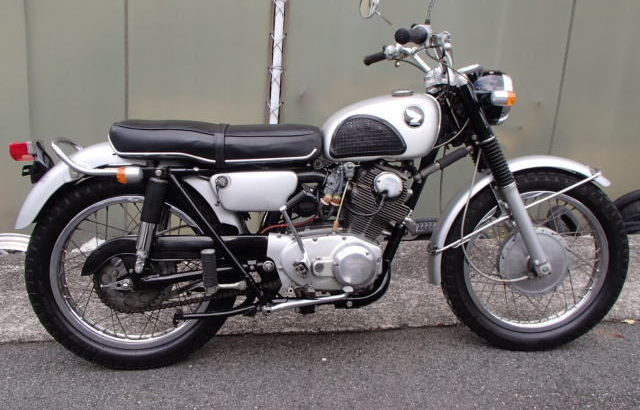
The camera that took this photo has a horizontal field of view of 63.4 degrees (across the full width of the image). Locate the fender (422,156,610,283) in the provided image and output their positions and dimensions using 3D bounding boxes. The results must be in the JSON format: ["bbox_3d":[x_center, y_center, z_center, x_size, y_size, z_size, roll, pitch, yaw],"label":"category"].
[{"bbox_3d":[0.682,0.048,1.783,0.620,0.435,0.115,0,10,-1],"label":"fender"}]

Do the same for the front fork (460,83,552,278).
[{"bbox_3d":[0.604,-0.082,1.758,0.125,0.700,0.235,-27,10,4],"label":"front fork"}]

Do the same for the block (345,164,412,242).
[{"bbox_3d":[0.168,-0.023,1.722,0.215,0.250,0.260,-1,8,-7],"label":"block"}]

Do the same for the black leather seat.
[{"bbox_3d":[-0.315,-0.201,1.641,0.640,0.135,0.250,-1,8,-7],"label":"black leather seat"}]

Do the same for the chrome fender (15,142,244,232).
[{"bbox_3d":[-0.592,-0.058,1.627,0.685,0.285,0.130,-1,8,-7],"label":"chrome fender"}]

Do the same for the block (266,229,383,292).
[{"bbox_3d":[0.002,0.154,1.726,0.360,0.195,0.310,-1,8,-7],"label":"block"}]

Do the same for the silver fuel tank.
[{"bbox_3d":[0.188,-0.254,1.693,0.400,0.220,0.240,-1,8,-7],"label":"silver fuel tank"}]

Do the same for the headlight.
[{"bbox_3d":[0.571,-0.354,1.707,0.155,0.180,0.180,0,10,-1],"label":"headlight"}]

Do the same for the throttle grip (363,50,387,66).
[{"bbox_3d":[0.215,-0.573,2.007,0.038,0.038,0.125,-6,4,-37],"label":"throttle grip"}]

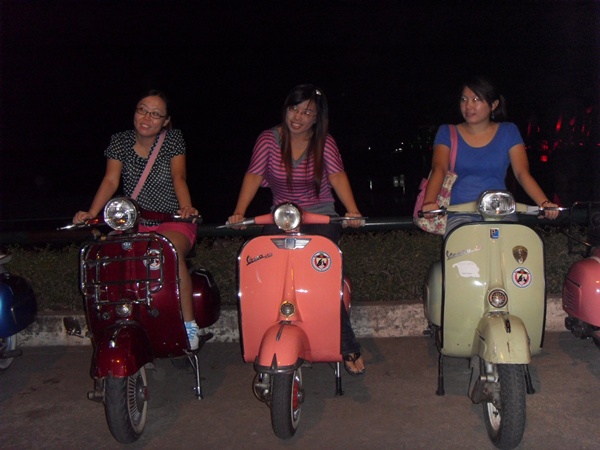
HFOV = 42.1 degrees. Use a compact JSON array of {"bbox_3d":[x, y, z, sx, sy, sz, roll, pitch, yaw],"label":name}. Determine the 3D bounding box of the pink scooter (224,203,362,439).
[{"bbox_3d":[0.007,0.348,3.938,0.660,1.020,1.720,-1,4,5],"label":"pink scooter"}]

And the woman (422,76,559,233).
[{"bbox_3d":[0.854,-0.043,3.709,0.610,1.320,0.820,-1,4,8],"label":"woman"}]

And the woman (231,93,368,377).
[{"bbox_3d":[0.012,0.085,3.898,0.640,1.550,0.920,-1,4,5],"label":"woman"}]

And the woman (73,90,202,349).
[{"bbox_3d":[-0.725,-0.010,3.759,0.610,1.280,0.820,-1,4,5],"label":"woman"}]

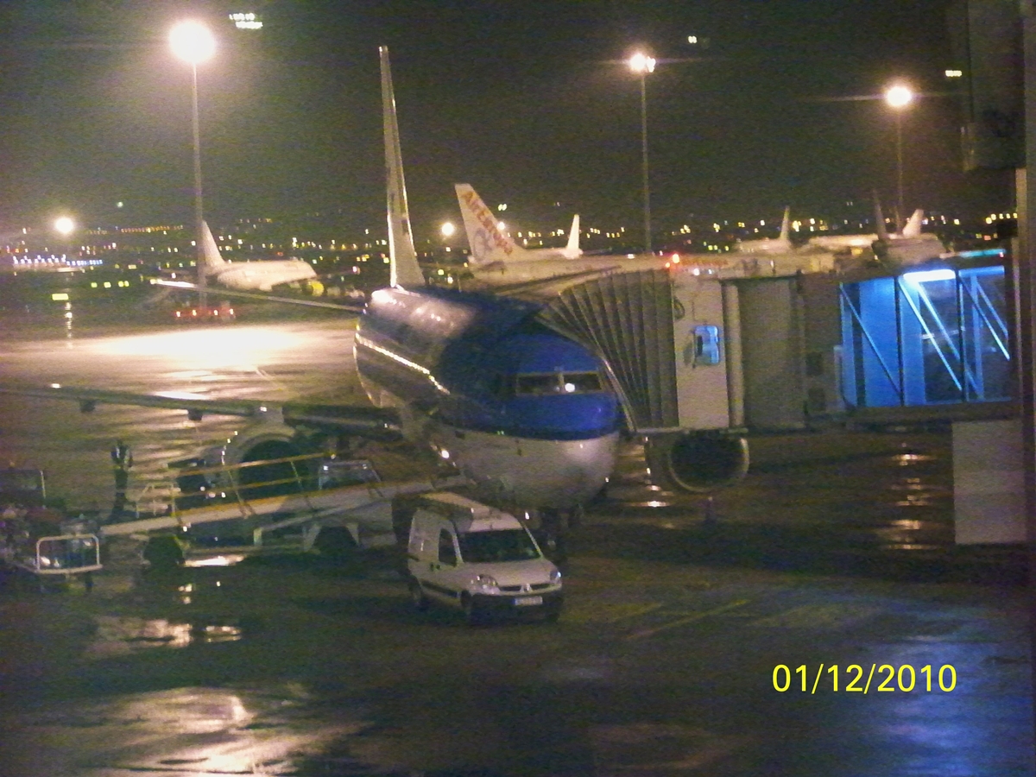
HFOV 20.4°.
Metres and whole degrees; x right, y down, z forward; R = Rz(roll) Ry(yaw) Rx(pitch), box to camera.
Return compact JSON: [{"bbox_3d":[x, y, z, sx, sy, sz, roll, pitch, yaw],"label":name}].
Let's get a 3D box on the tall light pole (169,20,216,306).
[{"bbox_3d":[-35.811,-24.341,322.094,2.900,30.600,2.900,-2,3,0],"label":"tall light pole"}]

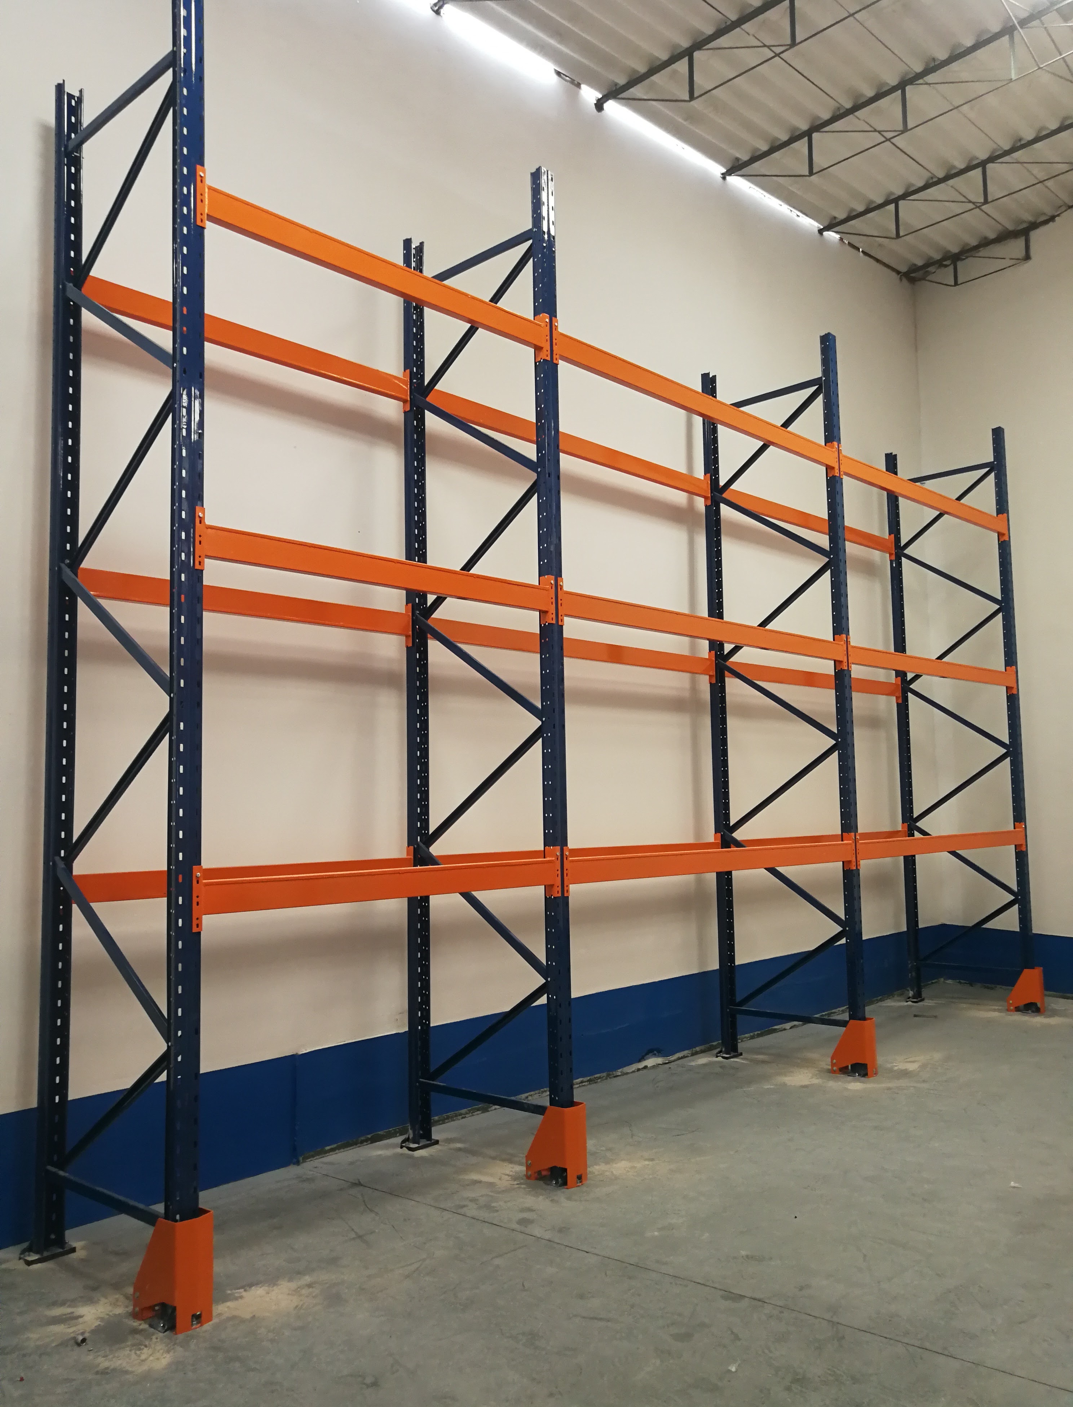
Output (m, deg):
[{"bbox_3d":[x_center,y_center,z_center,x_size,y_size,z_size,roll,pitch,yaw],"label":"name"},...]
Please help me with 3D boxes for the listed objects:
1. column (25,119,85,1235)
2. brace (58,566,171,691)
[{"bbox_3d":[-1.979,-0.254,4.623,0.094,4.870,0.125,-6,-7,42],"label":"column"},{"bbox_3d":[-1.606,-0.291,4.252,0.033,0.044,1.138,5,25,-47],"label":"brace"}]

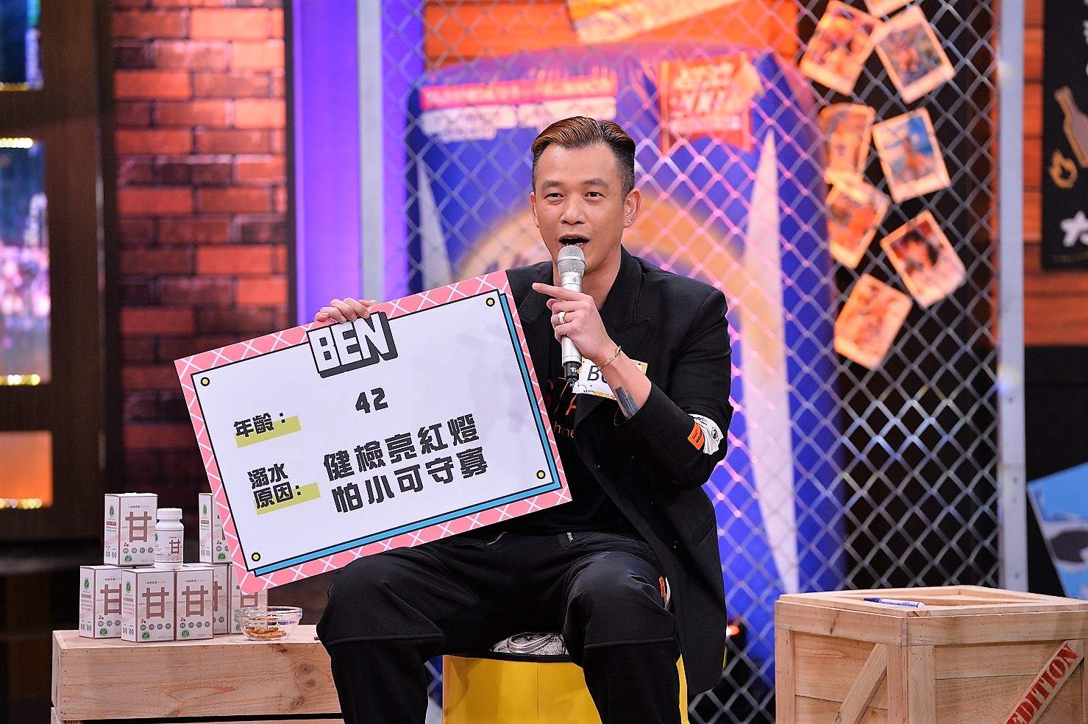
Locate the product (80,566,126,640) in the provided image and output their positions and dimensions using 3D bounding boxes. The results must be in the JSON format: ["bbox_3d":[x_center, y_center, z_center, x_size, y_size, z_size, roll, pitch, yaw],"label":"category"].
[{"bbox_3d":[-0.747,0.410,10.316,0.068,0.117,0.068,-1,2,-26],"label":"product"}]

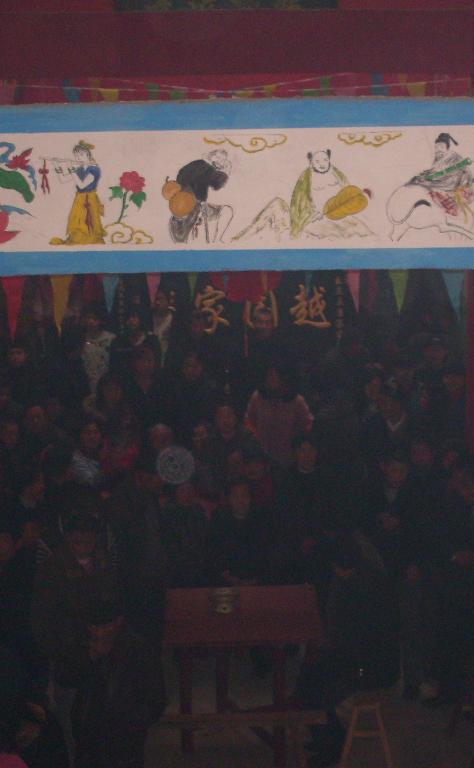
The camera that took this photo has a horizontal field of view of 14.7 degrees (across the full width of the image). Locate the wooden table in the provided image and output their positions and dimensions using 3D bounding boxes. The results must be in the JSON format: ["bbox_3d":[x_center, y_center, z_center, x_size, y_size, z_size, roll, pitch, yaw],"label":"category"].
[{"bbox_3d":[0.041,1.796,11.406,0.950,0.790,0.940,-1,14,-1],"label":"wooden table"}]

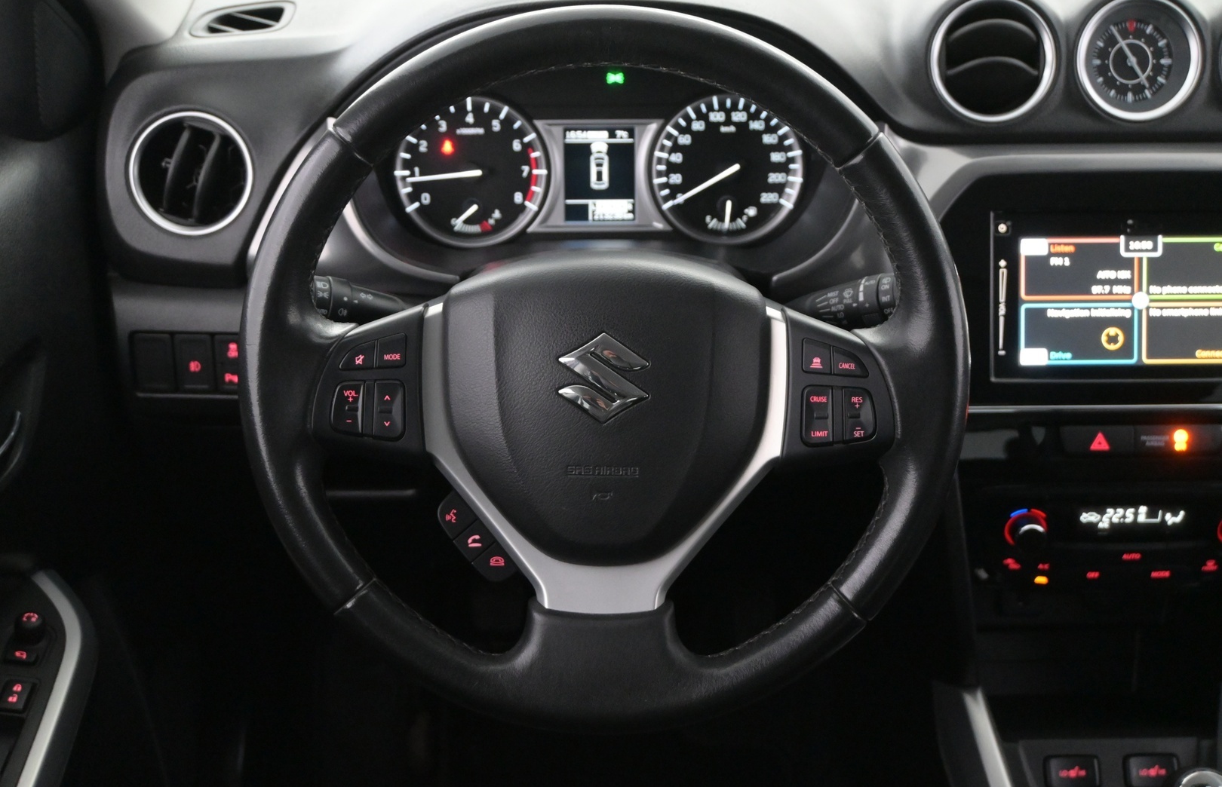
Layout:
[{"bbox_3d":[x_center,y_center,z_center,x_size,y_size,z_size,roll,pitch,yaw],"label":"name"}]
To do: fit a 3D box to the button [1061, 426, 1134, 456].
[{"bbox_3d":[0.314,0.031,0.920,0.047,0.020,0.012,0,-3,0],"label":"button"}]

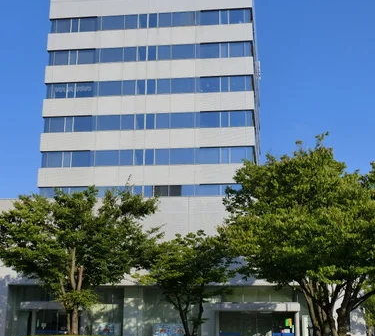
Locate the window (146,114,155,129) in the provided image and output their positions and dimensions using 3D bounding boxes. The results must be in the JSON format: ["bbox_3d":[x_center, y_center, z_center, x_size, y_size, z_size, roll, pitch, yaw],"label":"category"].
[{"bbox_3d":[-3.413,-4.264,60.125,0.809,1.402,0.120,-1,-15,7],"label":"window"}]

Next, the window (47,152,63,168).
[{"bbox_3d":[-12.331,-0.746,60.585,1.451,1.451,0.120,-1,-15,7],"label":"window"}]

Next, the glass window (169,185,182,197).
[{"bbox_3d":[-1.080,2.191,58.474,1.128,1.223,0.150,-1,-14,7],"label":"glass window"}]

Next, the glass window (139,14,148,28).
[{"bbox_3d":[-4.322,-14.278,63.238,0.860,1.532,0.150,-1,-14,8],"label":"glass window"}]

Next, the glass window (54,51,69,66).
[{"bbox_3d":[-12.272,-10.779,63.495,1.404,1.532,0.150,-1,-14,8],"label":"glass window"}]

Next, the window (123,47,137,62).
[{"bbox_3d":[-5.354,-10.670,60.881,1.229,1.422,0.150,-1,-15,8],"label":"window"}]

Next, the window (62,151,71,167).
[{"bbox_3d":[-11.977,-0.780,64.478,0.718,1.657,0.100,-1,-15,8],"label":"window"}]

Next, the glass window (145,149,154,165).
[{"bbox_3d":[-3.381,-1.005,58.084,0.834,1.423,0.150,-1,-15,8],"label":"glass window"}]

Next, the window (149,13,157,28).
[{"bbox_3d":[-3.549,-15.140,67.010,0.853,1.695,0.100,-1,-15,8],"label":"window"}]

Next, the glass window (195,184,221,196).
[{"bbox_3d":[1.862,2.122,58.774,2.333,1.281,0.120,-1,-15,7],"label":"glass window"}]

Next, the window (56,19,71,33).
[{"bbox_3d":[-12.371,-14.305,65.293,1.463,1.589,0.120,-1,-15,7],"label":"window"}]

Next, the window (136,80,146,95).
[{"bbox_3d":[-4.401,-7.635,61.610,0.774,1.532,0.150,-1,-14,8],"label":"window"}]

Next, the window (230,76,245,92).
[{"bbox_3d":[4.486,-7.556,58.705,1.398,1.464,0.150,-1,-15,8],"label":"window"}]

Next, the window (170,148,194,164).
[{"bbox_3d":[-0.426,-0.978,58.867,2.250,1.485,0.120,-1,-15,7],"label":"window"}]

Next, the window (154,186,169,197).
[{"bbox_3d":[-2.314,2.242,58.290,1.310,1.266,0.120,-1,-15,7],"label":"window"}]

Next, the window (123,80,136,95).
[{"bbox_3d":[-5.879,-8.026,65.425,1.310,1.681,0.100,-1,-15,8],"label":"window"}]

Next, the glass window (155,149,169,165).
[{"bbox_3d":[-2.320,-1.040,59.691,1.336,1.532,0.150,-1,-14,8],"label":"glass window"}]

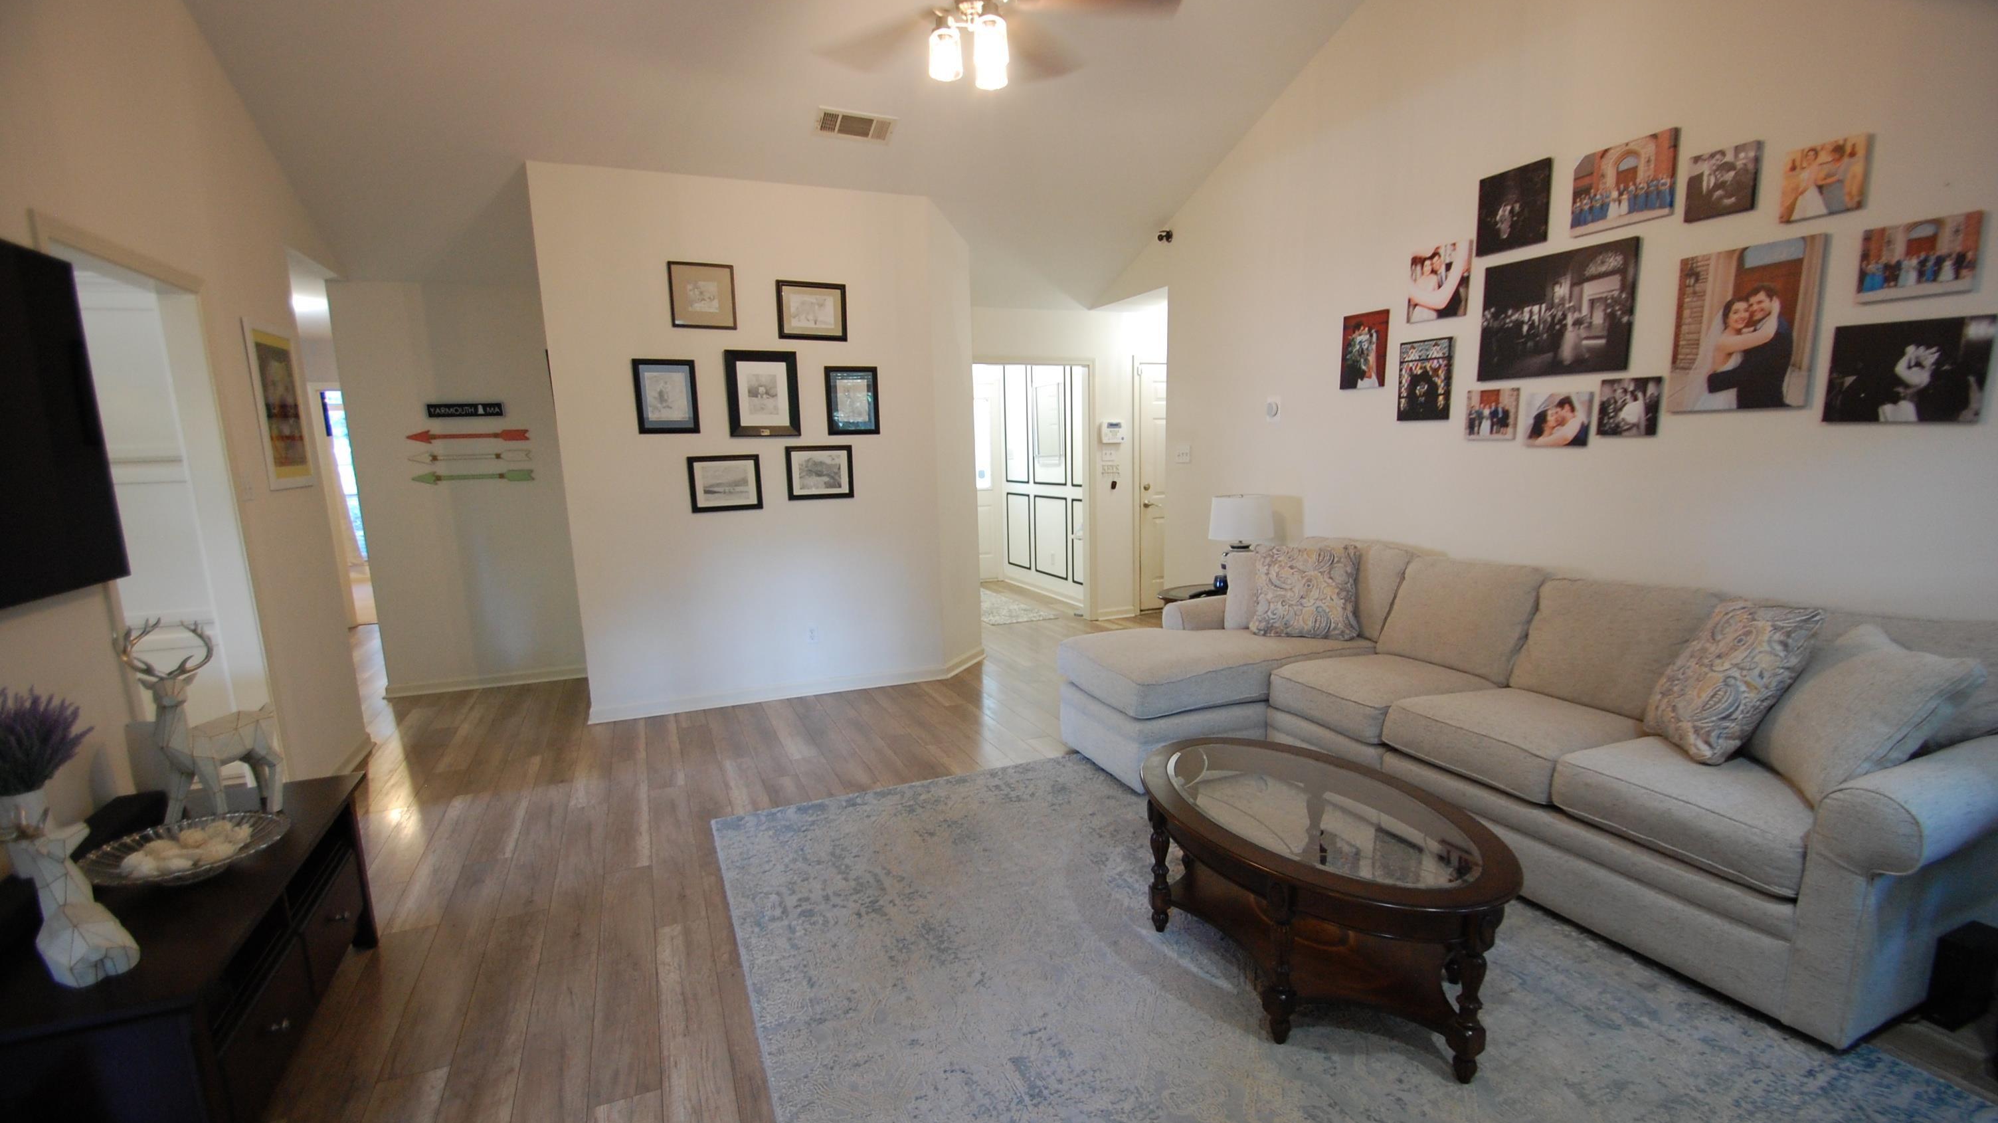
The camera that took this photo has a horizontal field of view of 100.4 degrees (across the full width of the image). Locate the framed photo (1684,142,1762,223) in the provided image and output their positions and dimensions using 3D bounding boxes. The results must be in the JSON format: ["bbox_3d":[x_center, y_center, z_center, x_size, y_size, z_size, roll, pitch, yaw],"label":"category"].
[{"bbox_3d":[2.406,-1.253,2.760,0.025,0.210,0.203,-6,10,-23],"label":"framed photo"}]

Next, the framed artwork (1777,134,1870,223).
[{"bbox_3d":[2.514,-1.157,2.527,0.025,0.210,0.203,-6,10,-23],"label":"framed artwork"}]

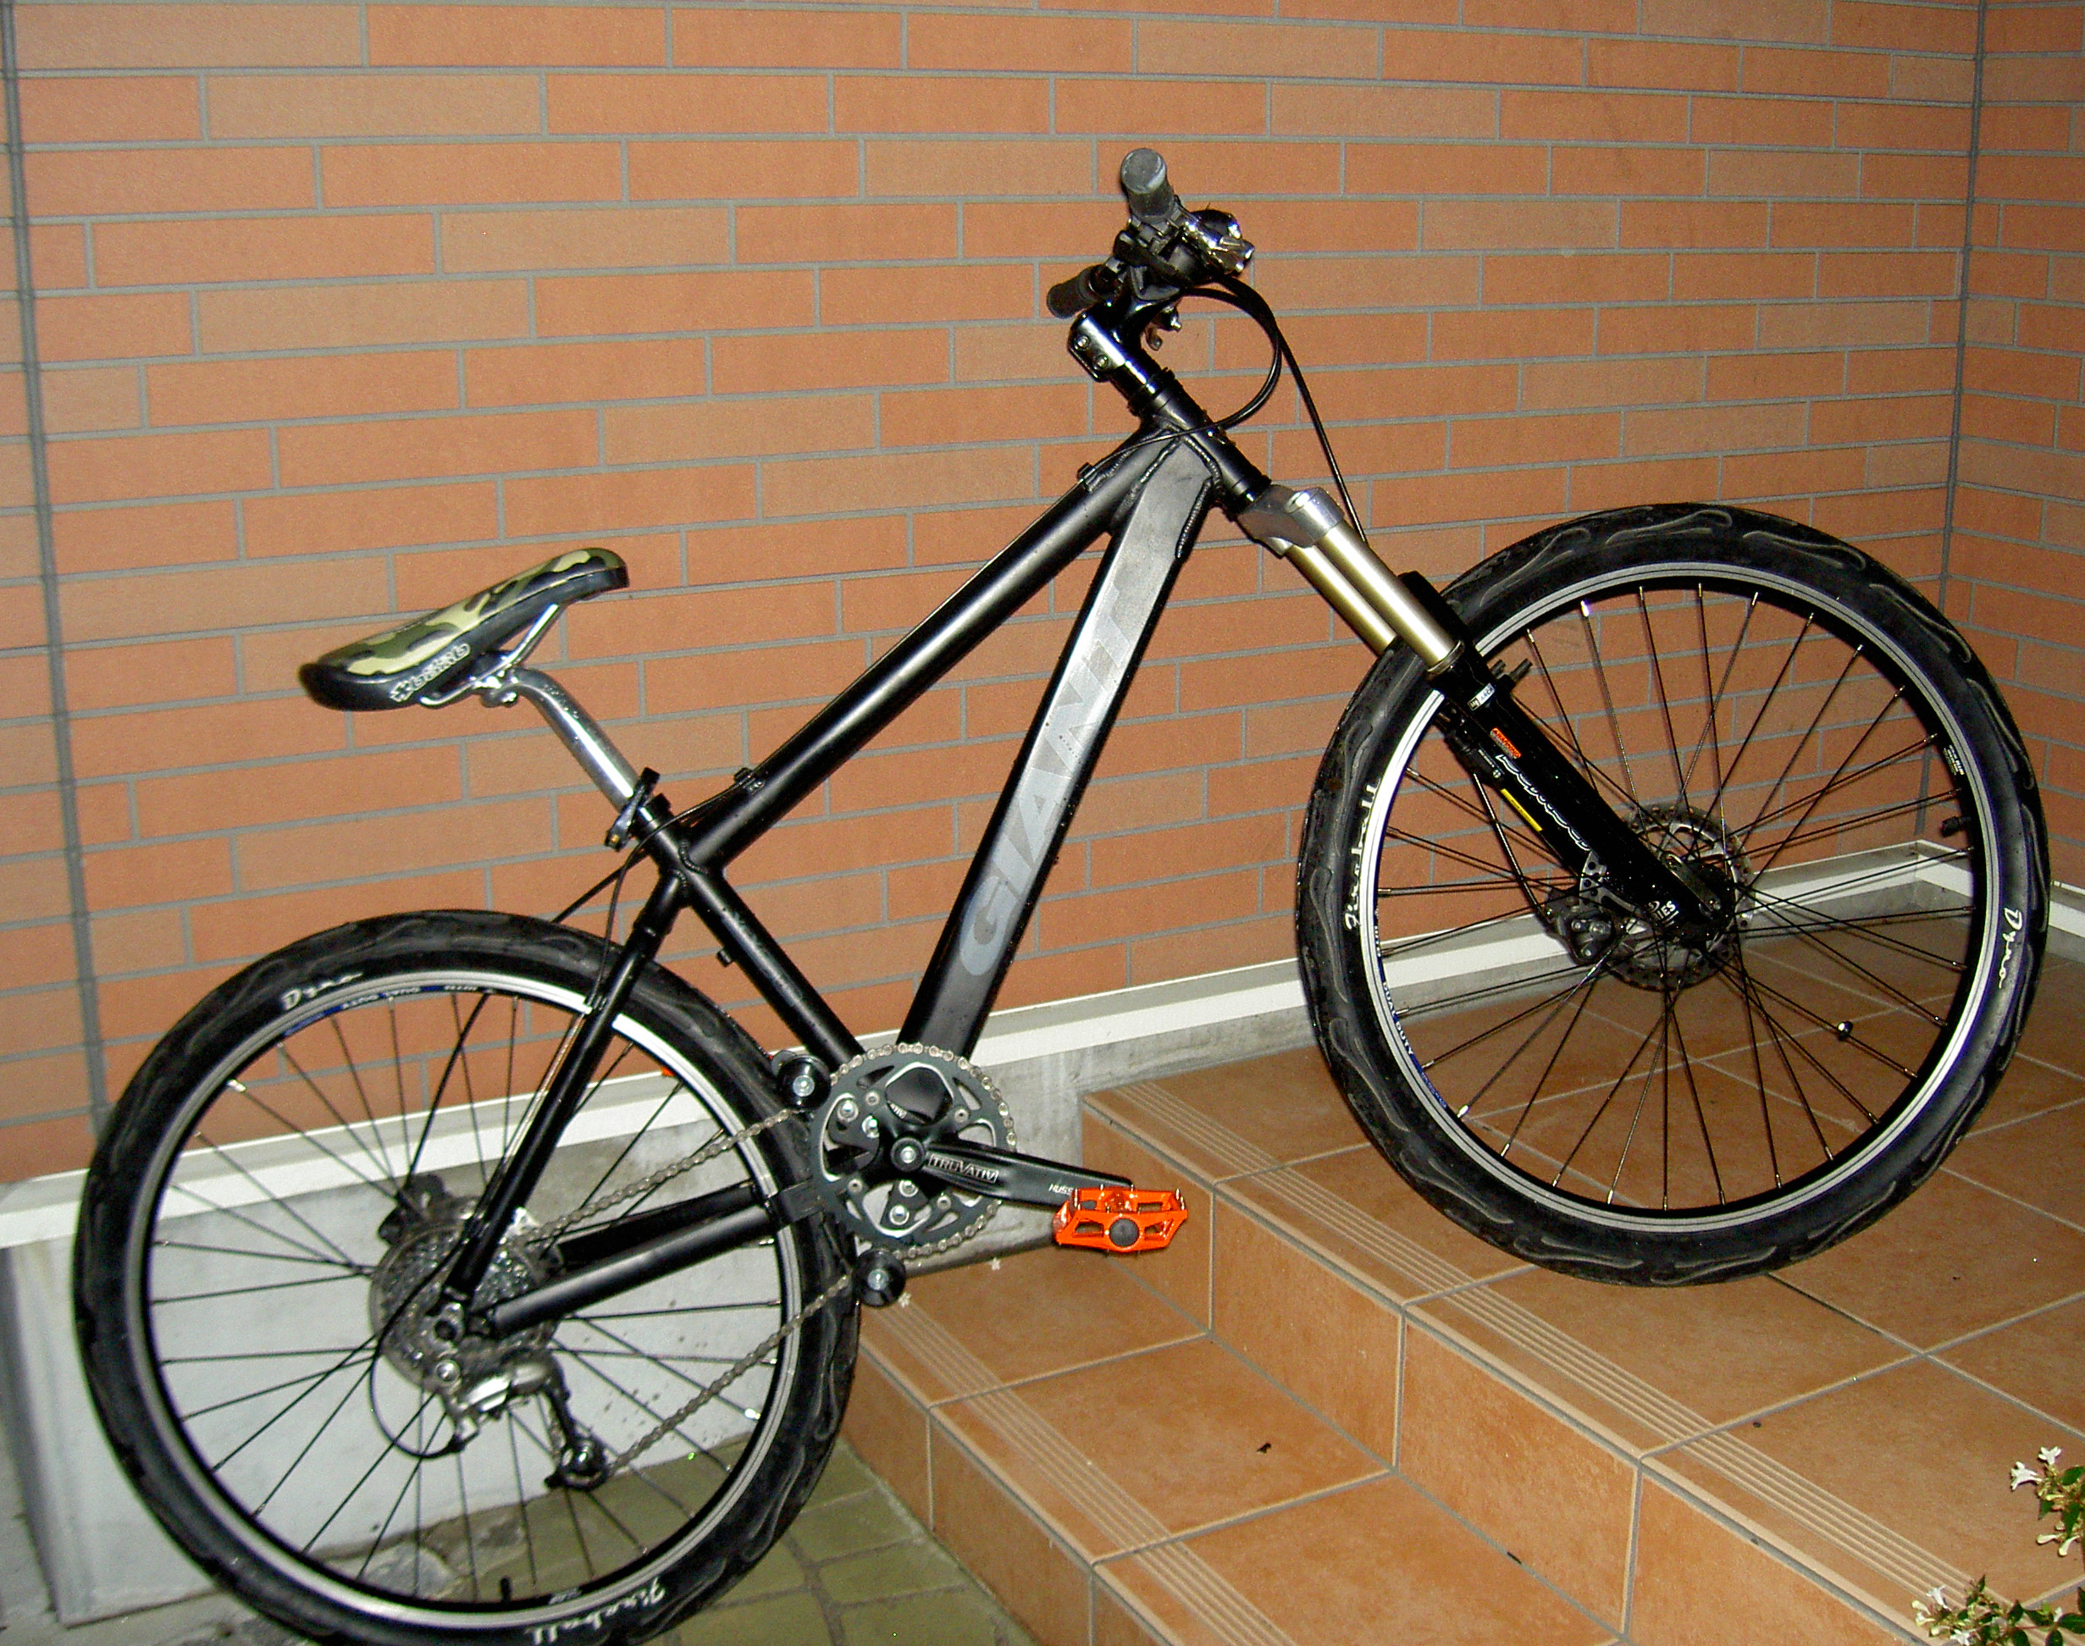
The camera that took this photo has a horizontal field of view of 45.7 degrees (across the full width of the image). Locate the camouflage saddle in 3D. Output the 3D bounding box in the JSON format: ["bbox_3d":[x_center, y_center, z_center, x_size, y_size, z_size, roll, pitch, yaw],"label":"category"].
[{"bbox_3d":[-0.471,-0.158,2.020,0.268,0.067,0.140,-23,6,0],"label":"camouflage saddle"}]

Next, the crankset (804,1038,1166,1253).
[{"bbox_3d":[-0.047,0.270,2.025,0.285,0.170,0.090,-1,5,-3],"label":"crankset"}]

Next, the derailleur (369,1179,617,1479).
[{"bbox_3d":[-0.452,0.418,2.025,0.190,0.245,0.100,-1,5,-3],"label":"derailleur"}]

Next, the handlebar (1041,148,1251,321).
[{"bbox_3d":[0.075,-0.462,2.019,0.110,0.090,0.590,-14,5,-5],"label":"handlebar"}]

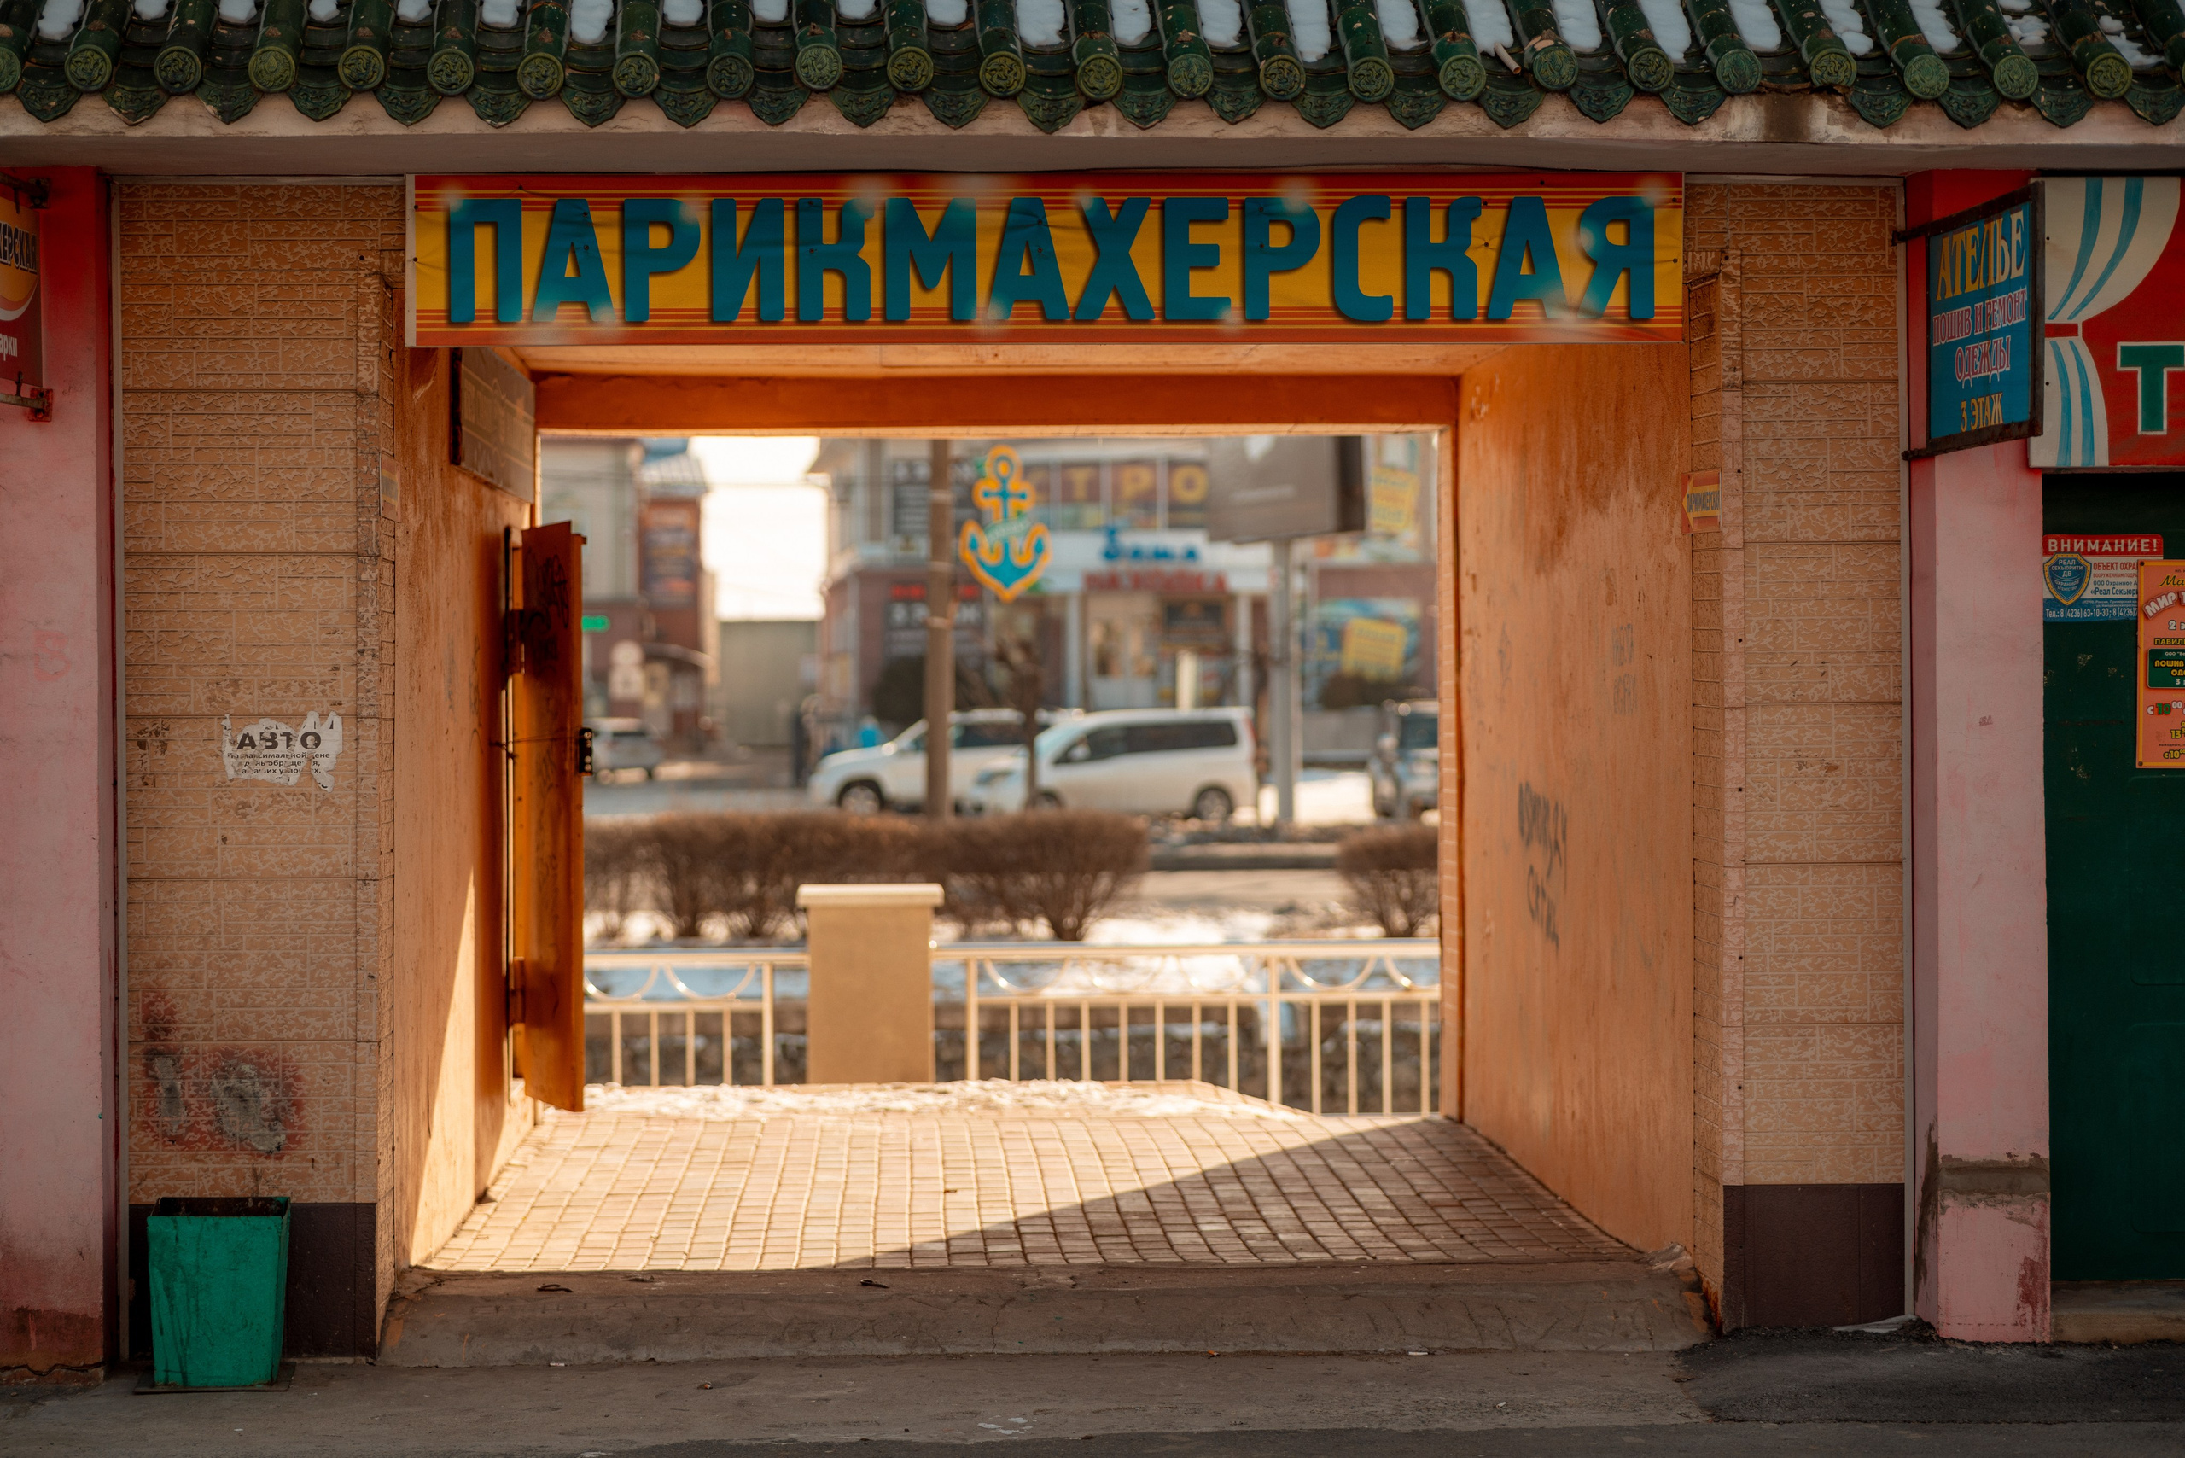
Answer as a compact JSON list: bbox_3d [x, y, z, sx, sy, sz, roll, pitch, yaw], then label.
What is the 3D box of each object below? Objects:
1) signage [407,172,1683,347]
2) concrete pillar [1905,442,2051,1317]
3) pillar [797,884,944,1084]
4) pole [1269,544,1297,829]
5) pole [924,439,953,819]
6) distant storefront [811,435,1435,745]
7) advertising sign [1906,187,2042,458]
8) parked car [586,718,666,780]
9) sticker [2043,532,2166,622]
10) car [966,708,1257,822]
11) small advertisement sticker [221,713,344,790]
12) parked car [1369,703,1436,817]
[{"bbox_3d":[-0.109,-1.099,12.105,3.000,0.404,0.030,-1,1,-3],"label":"signage"},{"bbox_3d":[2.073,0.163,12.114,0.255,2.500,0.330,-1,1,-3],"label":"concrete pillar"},{"bbox_3d":[-1.053,1.272,24.400,0.690,1.080,0.660,0,0,-3],"label":"pillar"},{"bbox_3d":[2.914,-0.693,79.000,0.330,4.400,0.330,0,0,-3],"label":"pole"},{"bbox_3d":[-1.922,-2.780,62.961,0.320,8.500,0.320,0,1,0],"label":"pole"},{"bbox_3d":[1.226,-3.334,105.876,14.000,8.000,7.000,-1,1,-3],"label":"distant storefront"},{"bbox_3d":[1.957,-0.887,11.407,0.040,0.530,1.240,-1,1,-3],"label":"advertising sign"},{"bbox_3d":[-13.166,0.567,137.000,1.720,1.580,4.300,0,0,-35],"label":"parked car"},{"bbox_3d":[2.443,-0.364,12.452,0.292,0.210,0.010,-1,1,-3],"label":"sticker"},{"bbox_3d":[0.333,0.596,83.800,4.650,1.840,1.700,0,0,-15],"label":"car"},{"bbox_3d":[-1.894,0.052,12.071,0.286,0.182,0.010,-1,1,-3],"label":"small advertisement sticker"},{"bbox_3d":[5.313,0.493,80.500,1.780,1.860,4.500,-1,1,-2],"label":"parked car"}]

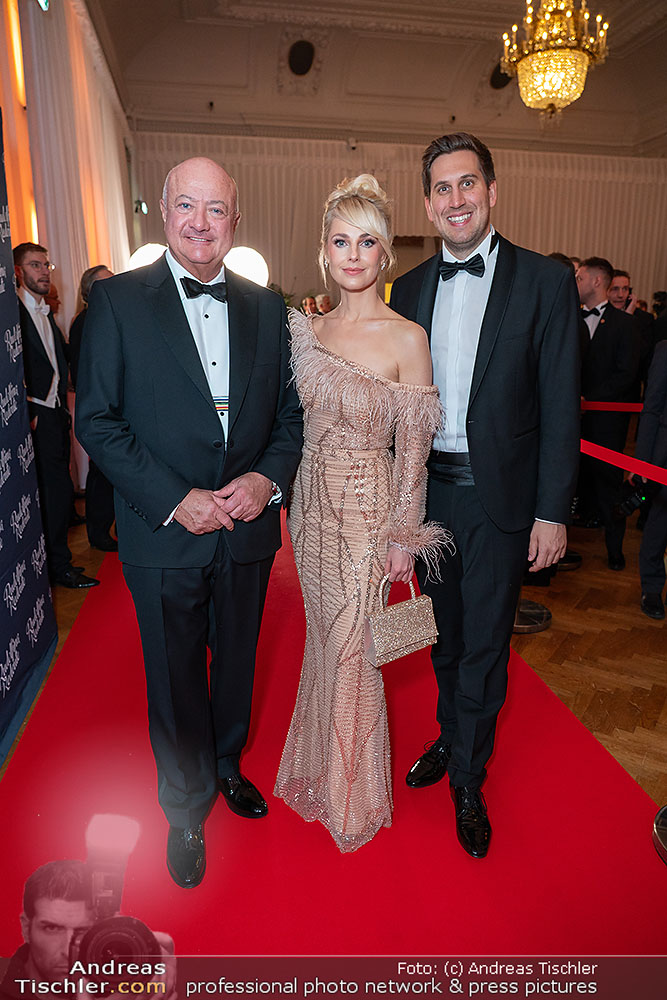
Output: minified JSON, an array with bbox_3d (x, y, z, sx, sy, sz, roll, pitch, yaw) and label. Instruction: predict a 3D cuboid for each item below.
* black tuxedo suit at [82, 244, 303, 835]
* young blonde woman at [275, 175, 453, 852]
[{"bbox_3d":[-0.353,0.173,1.783,0.570,1.515,0.420,-5,16,-22],"label":"black tuxedo suit"},{"bbox_3d":[0.065,0.059,1.826,0.500,1.760,0.420,3,14,12],"label":"young blonde woman"}]

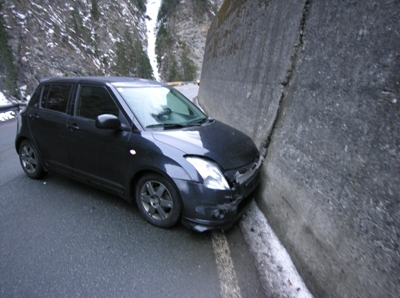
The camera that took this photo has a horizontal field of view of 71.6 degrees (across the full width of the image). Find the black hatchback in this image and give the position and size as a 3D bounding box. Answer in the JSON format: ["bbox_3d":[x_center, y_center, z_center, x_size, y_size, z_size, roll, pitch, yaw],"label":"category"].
[{"bbox_3d":[-0.900,-0.210,3.900,3.650,1.490,1.700,10,14,31],"label":"black hatchback"}]

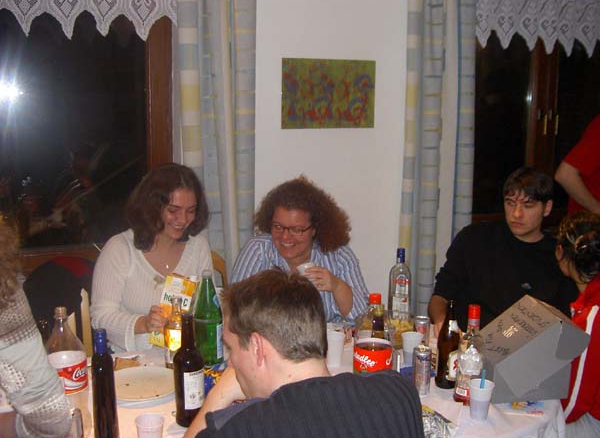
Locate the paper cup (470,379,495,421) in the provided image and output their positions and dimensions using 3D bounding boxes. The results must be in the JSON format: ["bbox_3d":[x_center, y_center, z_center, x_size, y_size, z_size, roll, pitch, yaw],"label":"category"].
[{"bbox_3d":[0.475,0.477,1.773,0.067,0.094,0.067,1,11,0],"label":"paper cup"}]

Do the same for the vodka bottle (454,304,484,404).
[{"bbox_3d":[0.460,0.369,1.847,0.073,0.279,0.073,1,11,0],"label":"vodka bottle"}]

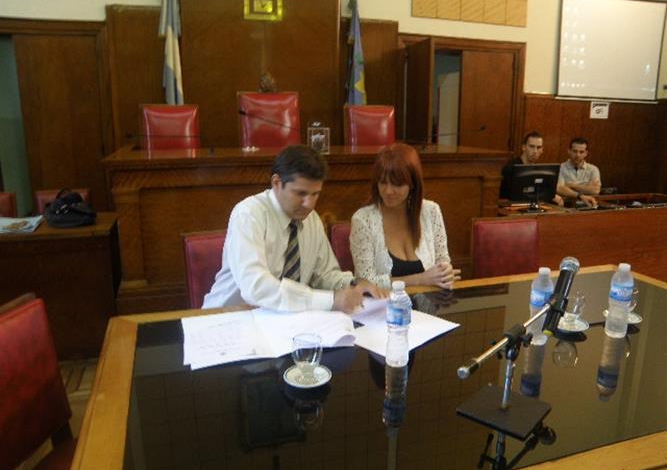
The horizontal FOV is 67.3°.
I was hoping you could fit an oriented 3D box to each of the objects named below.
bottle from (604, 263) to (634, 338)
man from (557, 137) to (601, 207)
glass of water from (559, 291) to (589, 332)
[{"bbox_3d":[0.841,0.190,1.466,0.063,0.215,0.063,-3,14,-18],"label":"bottle"},{"bbox_3d":[2.236,-0.249,4.605,0.540,1.266,0.700,2,12,7],"label":"man"},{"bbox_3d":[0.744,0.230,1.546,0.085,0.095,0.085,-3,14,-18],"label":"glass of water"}]

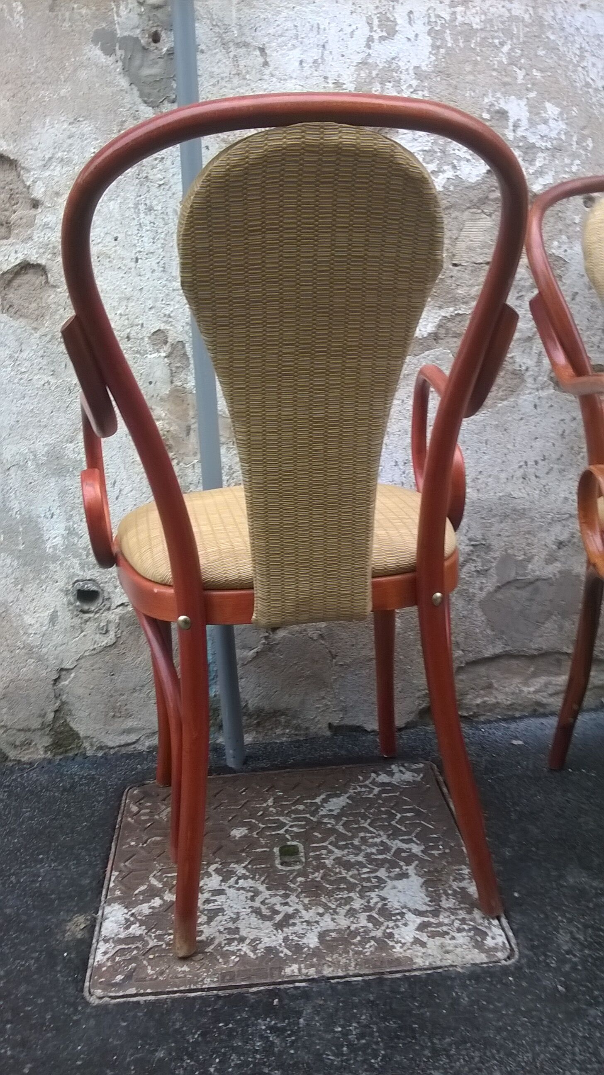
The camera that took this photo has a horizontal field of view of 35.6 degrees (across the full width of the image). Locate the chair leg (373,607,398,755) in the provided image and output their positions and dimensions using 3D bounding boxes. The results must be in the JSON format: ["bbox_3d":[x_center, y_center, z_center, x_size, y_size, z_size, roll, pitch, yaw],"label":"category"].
[{"bbox_3d":[0.136,0.175,1.535,0.034,0.405,0.036,-5,17,-7],"label":"chair leg"}]

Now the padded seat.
[{"bbox_3d":[-0.020,-0.025,1.291,0.465,0.050,0.403,-5,17,-8],"label":"padded seat"}]

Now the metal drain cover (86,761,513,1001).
[{"bbox_3d":[-0.015,0.465,1.332,0.510,0.022,0.459,-4,17,-3],"label":"metal drain cover"}]

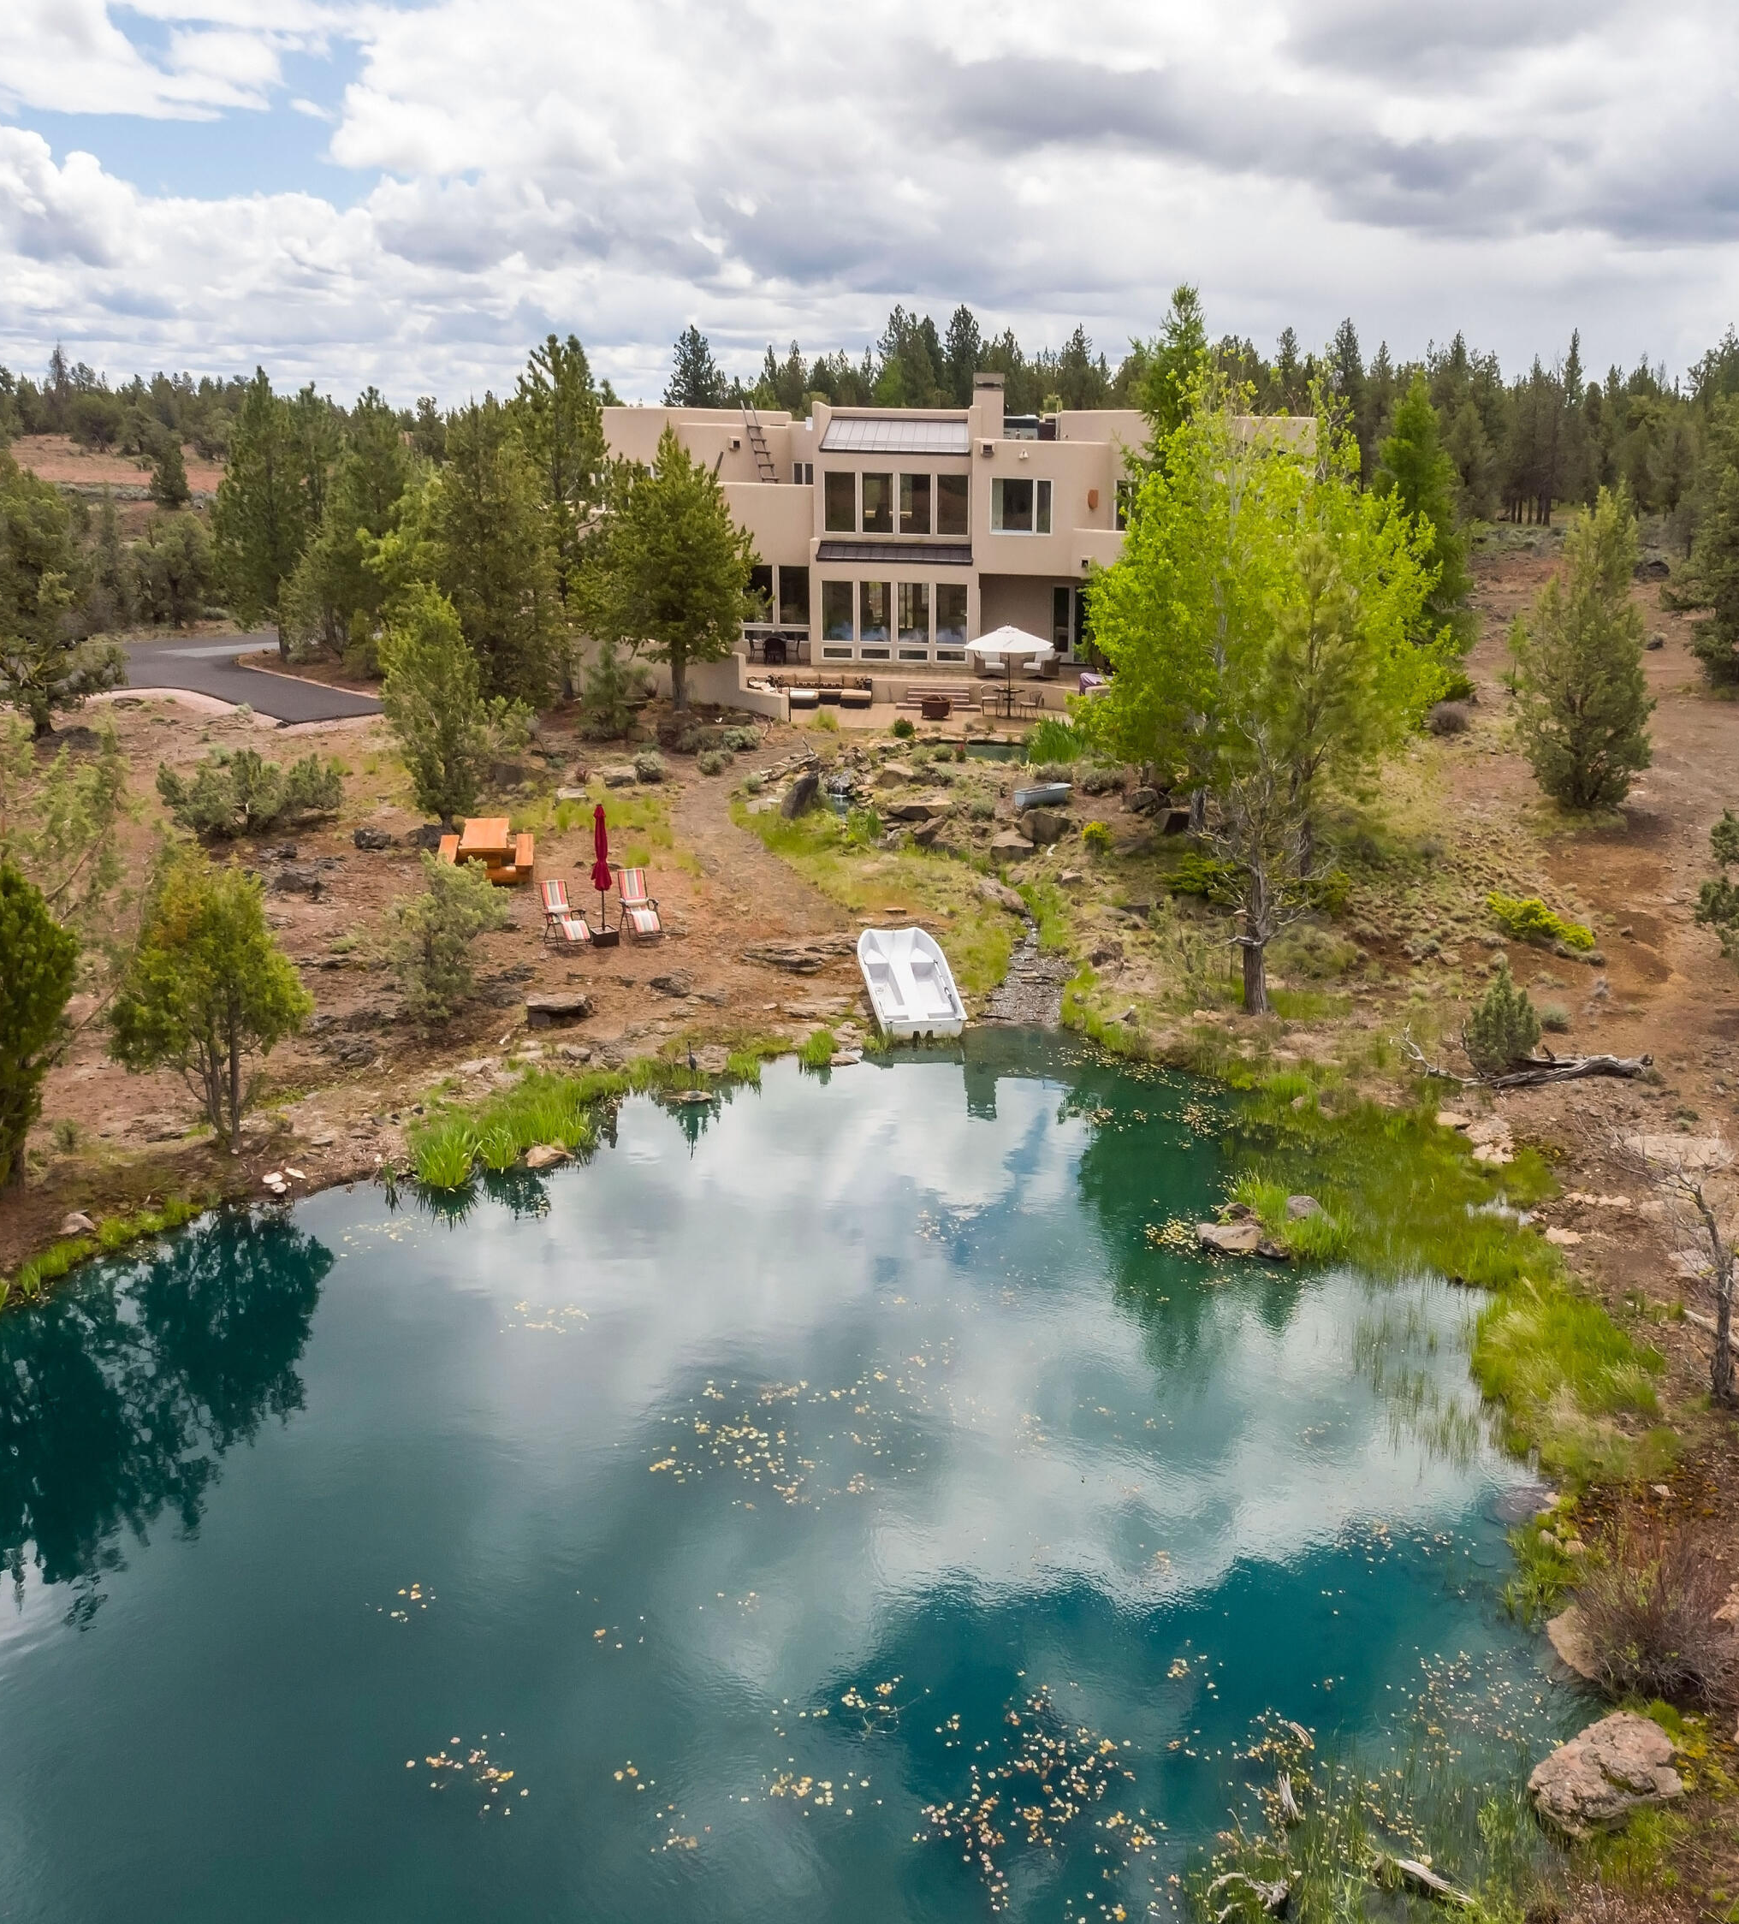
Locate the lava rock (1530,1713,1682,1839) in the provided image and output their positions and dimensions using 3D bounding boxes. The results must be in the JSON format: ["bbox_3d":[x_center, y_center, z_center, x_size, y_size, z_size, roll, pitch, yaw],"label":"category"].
[{"bbox_3d":[5.461,5.911,13.135,1.030,0.520,0.780,0,17,0],"label":"lava rock"}]

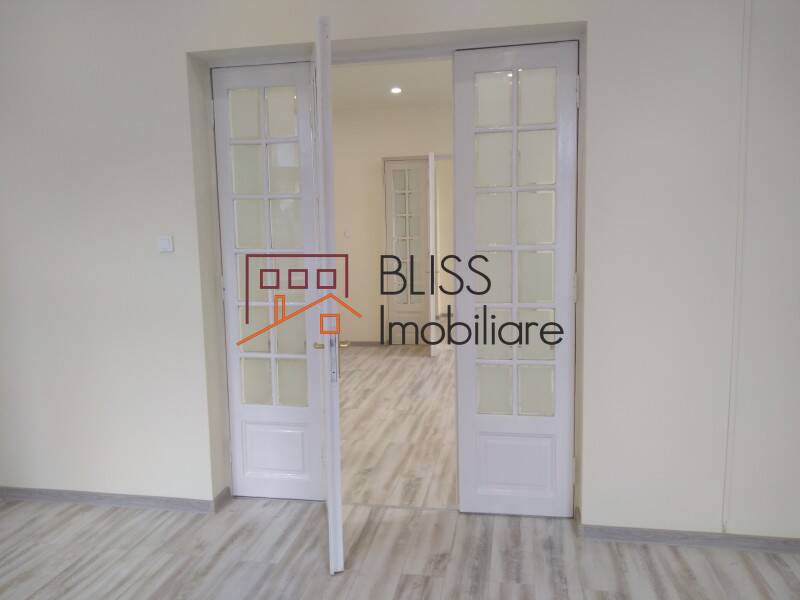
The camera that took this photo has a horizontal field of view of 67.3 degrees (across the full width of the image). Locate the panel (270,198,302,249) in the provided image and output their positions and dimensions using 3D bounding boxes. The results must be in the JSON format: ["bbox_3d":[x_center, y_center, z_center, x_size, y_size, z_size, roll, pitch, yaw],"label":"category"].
[{"bbox_3d":[-0.617,-0.414,3.272,0.182,0.267,0.012,0,6,11],"label":"panel"}]

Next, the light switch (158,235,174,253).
[{"bbox_3d":[-1.233,-0.297,3.164,0.083,0.084,0.012,0,6,11],"label":"light switch"}]

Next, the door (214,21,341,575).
[{"bbox_3d":[-0.605,-0.011,2.858,0.817,2.300,0.690,0,7,11],"label":"door"}]

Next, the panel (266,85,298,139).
[{"bbox_3d":[-0.629,-1.004,3.213,0.180,0.265,0.012,0,6,11],"label":"panel"}]

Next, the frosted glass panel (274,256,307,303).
[{"bbox_3d":[-0.579,-0.110,3.172,0.163,0.255,0.020,0,7,11],"label":"frosted glass panel"}]

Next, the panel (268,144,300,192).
[{"bbox_3d":[-0.624,-0.712,3.242,0.182,0.264,0.012,0,6,11],"label":"panel"}]

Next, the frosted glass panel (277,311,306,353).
[{"bbox_3d":[-0.583,0.172,3.205,0.163,0.255,0.020,0,7,11],"label":"frosted glass panel"}]

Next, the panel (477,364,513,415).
[{"bbox_3d":[0.498,0.471,3.150,0.183,0.265,0.012,0,6,11],"label":"panel"}]

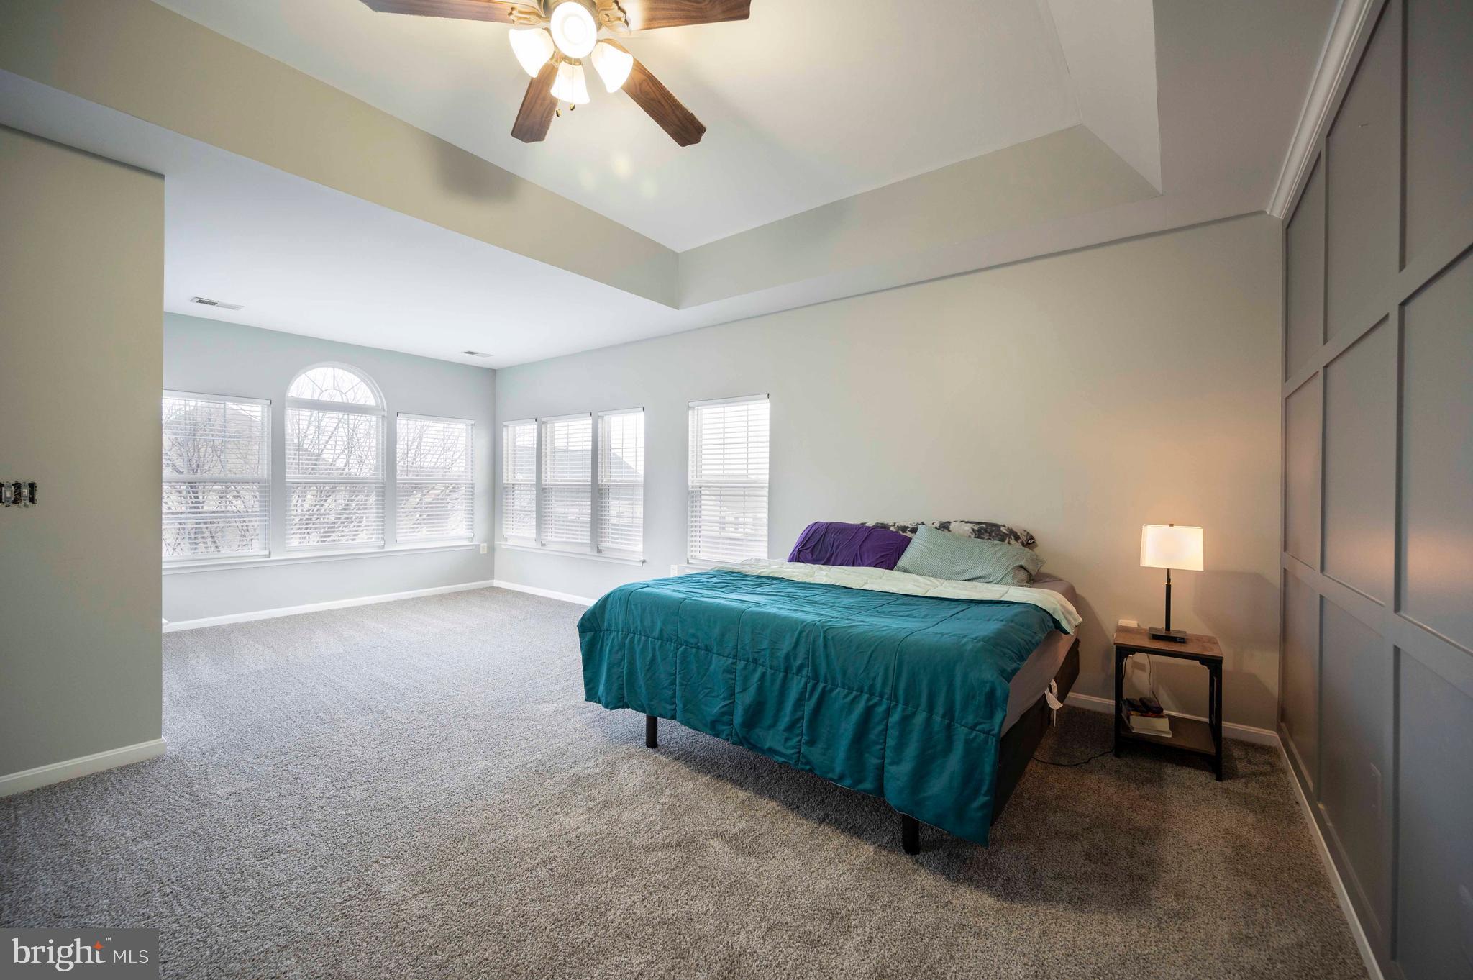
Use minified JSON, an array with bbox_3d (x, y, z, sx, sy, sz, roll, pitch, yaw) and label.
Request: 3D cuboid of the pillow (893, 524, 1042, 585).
[{"bbox_3d":[1.401,0.375,3.430,0.740,0.190,0.430,5,41,41],"label":"pillow"}]

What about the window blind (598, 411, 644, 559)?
[{"bbox_3d":[-1.187,-0.075,5.910,0.696,1.487,0.100,1,0,37],"label":"window blind"}]

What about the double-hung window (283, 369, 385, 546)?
[{"bbox_3d":[-4.119,-0.343,5.909,0.100,1.931,0.894,1,1,37],"label":"double-hung window"}]

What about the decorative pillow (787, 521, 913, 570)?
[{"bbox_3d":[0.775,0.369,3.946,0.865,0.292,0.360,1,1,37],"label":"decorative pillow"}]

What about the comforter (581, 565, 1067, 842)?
[{"bbox_3d":[0.343,0.772,2.723,1.989,0.566,1.163,1,1,37],"label":"comforter"}]

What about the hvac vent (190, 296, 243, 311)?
[{"bbox_3d":[-4.186,-1.504,4.626,0.175,0.019,0.299,1,1,37],"label":"hvac vent"}]

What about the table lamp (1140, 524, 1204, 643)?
[{"bbox_3d":[2.197,0.461,2.903,0.255,0.580,0.210,1,1,37],"label":"table lamp"}]

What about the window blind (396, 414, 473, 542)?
[{"bbox_3d":[-3.497,-0.118,6.718,0.060,1.454,0.888,1,0,37],"label":"window blind"}]

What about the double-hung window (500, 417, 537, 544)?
[{"bbox_3d":[-2.650,-0.097,7.018,0.698,1.483,0.100,1,0,37],"label":"double-hung window"}]

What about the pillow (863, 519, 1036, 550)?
[{"bbox_3d":[1.382,0.363,3.720,1.020,0.400,0.190,1,-32,37],"label":"pillow"}]

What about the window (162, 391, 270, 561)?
[{"bbox_3d":[-4.706,-0.107,5.109,0.060,1.488,0.884,1,1,37],"label":"window"}]

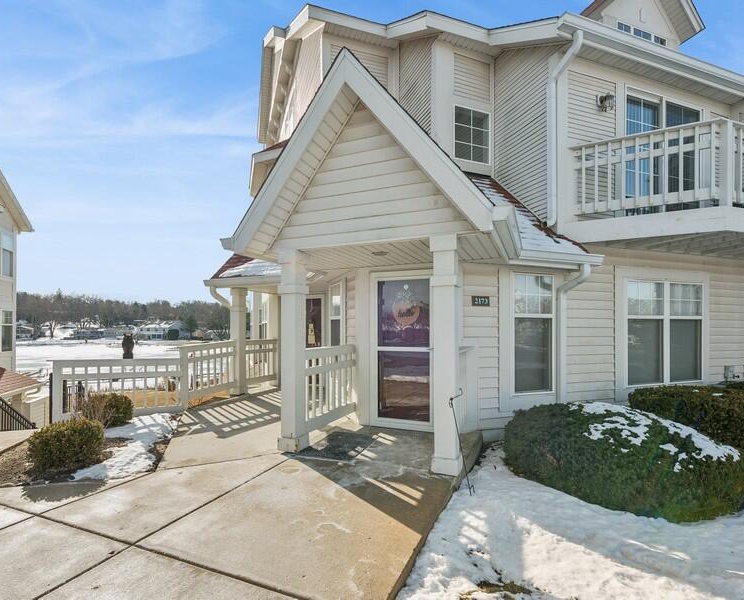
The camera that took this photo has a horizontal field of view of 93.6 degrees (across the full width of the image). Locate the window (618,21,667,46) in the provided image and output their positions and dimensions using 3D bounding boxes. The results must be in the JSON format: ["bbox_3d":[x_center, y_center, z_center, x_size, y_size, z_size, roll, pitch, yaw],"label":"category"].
[{"bbox_3d":[5.749,-5.638,7.405,1.479,0.260,0.100,1,-2,-18],"label":"window"}]

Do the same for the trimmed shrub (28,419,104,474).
[{"bbox_3d":[-3.090,1.415,3.520,0.660,0.480,0.620,2,-4,-37],"label":"trimmed shrub"}]

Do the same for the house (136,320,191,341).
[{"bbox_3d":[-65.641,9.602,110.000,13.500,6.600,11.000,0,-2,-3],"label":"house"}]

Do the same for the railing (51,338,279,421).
[{"bbox_3d":[-3.100,1.405,6.419,1.021,1.200,4.006,-2,-3,40],"label":"railing"}]

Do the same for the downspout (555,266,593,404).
[{"bbox_3d":[2.545,0.620,4.470,0.100,2.100,0.420,1,-3,-17],"label":"downspout"}]

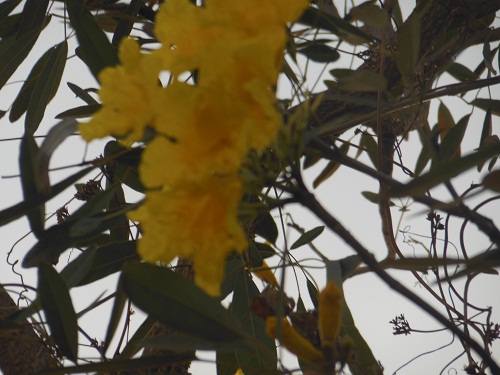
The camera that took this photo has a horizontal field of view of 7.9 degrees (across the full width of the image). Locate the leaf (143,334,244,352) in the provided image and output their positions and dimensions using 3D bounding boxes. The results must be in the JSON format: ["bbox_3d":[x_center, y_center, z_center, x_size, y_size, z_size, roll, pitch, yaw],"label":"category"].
[{"bbox_3d":[-0.038,0.108,2.500,0.071,0.009,0.022,0,-30,0],"label":"leaf"}]

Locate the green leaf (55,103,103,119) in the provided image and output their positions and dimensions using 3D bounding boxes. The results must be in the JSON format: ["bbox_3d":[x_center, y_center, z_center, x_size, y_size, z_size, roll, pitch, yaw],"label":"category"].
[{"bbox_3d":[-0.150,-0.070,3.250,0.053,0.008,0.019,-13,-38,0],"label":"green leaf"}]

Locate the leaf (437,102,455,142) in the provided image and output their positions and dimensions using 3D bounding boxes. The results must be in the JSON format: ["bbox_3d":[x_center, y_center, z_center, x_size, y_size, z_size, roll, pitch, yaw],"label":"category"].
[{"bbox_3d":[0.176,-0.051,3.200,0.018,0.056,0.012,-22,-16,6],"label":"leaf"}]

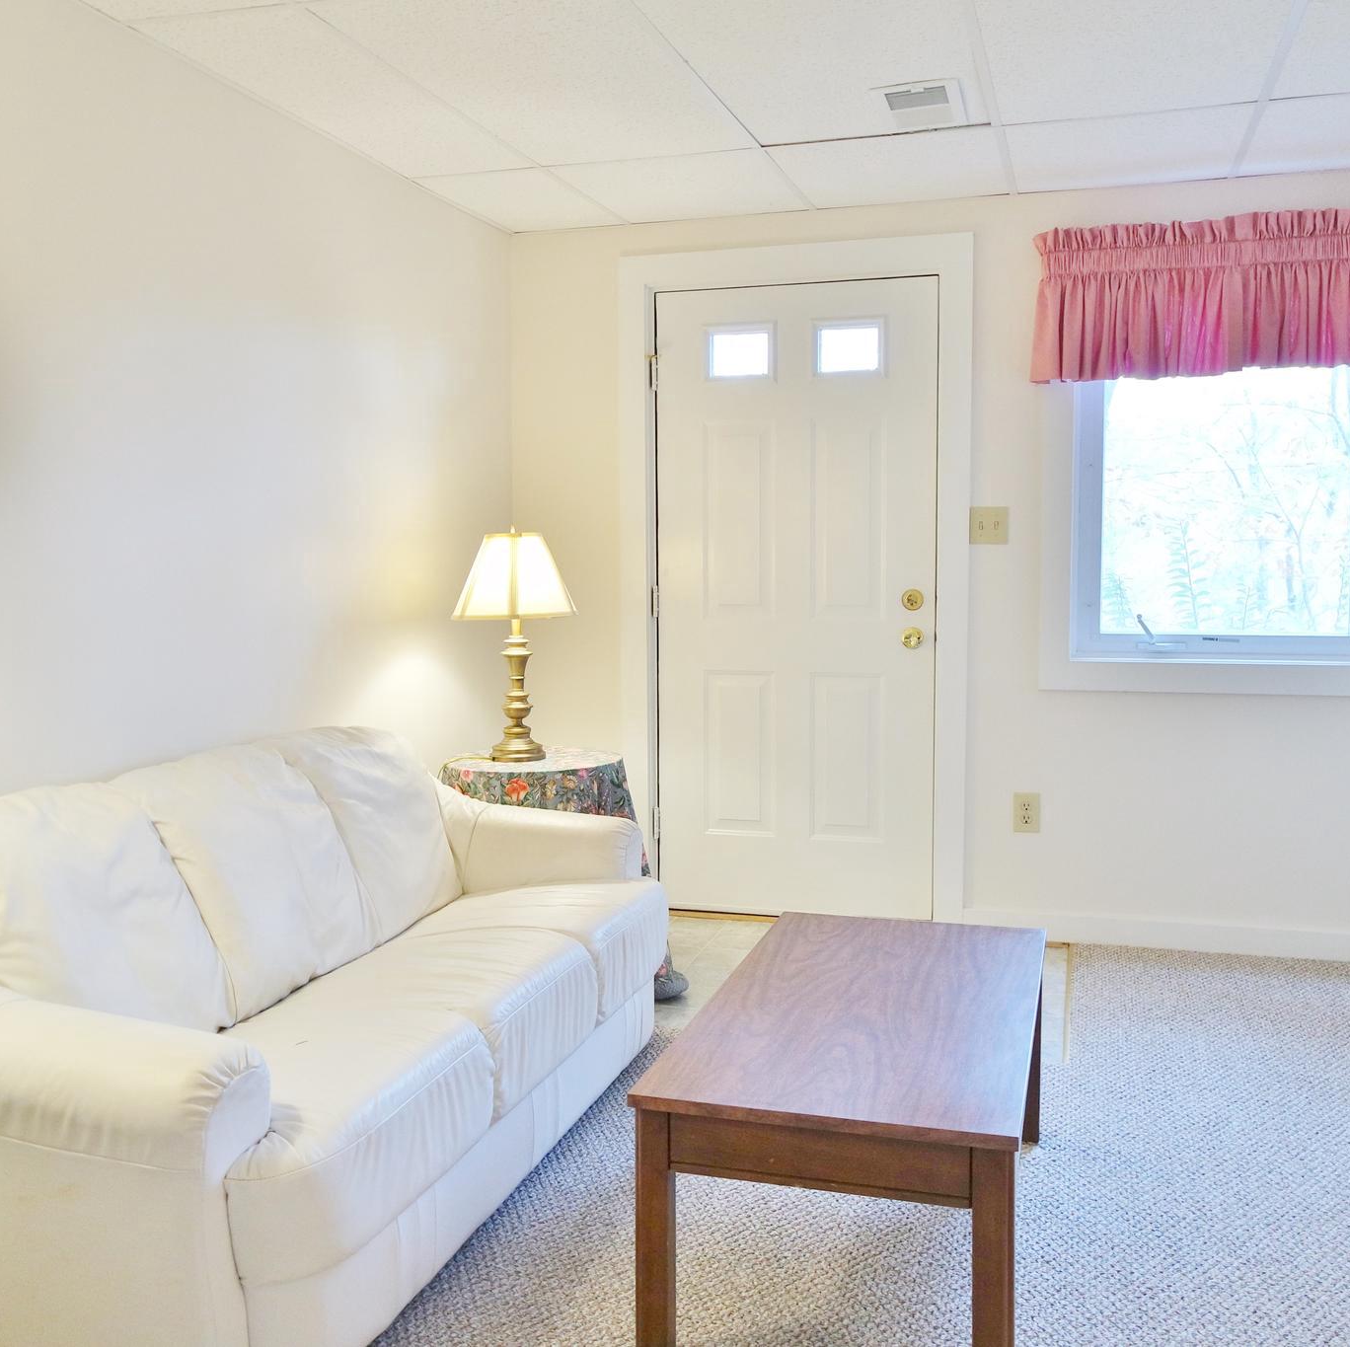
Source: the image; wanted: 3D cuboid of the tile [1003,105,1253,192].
[{"bbox_3d":[1.200,-1.401,3.599,0.598,0.018,0.708,1,6,17],"label":"tile"}]

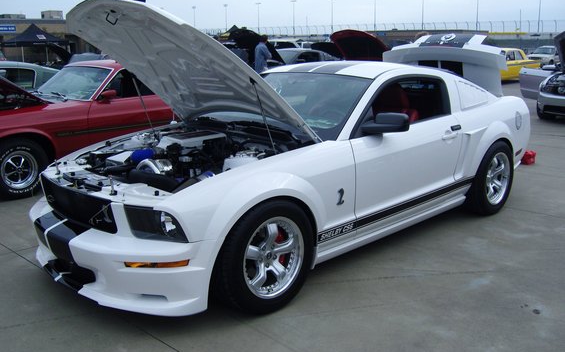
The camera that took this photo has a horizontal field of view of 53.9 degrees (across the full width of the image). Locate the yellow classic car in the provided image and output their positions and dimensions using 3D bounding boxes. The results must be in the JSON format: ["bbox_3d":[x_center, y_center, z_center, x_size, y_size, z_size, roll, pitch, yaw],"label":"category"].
[{"bbox_3d":[8.950,-4.580,23.150,4.650,1.400,1.820,-13,18,-43],"label":"yellow classic car"}]

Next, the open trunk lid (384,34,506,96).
[{"bbox_3d":[1.701,-1.153,5.776,0.330,0.660,1.400,-13,18,-41],"label":"open trunk lid"}]

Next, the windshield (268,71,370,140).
[{"bbox_3d":[-0.028,-0.538,4.182,1.450,0.170,0.870,14,44,45],"label":"windshield"}]

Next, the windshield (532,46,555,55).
[{"bbox_3d":[19.425,-9.218,41.000,1.500,0.780,0.200,12,-25,42],"label":"windshield"}]

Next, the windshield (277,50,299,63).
[{"bbox_3d":[-0.166,-3.624,17.141,1.450,0.170,0.870,13,44,44],"label":"windshield"}]

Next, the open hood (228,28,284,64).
[{"bbox_3d":[-0.758,-3.808,16.493,1.500,0.210,1.400,13,-23,44],"label":"open hood"}]

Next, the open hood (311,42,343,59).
[{"bbox_3d":[1.514,-4.279,18.974,0.450,0.560,1.400,-13,19,-43],"label":"open hood"}]

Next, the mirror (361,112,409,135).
[{"bbox_3d":[0.654,-0.333,3.537,0.160,0.130,0.260,-13,18,-42],"label":"mirror"}]

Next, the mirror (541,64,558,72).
[{"bbox_3d":[5.964,-2.417,12.400,0.270,0.130,0.160,-4,14,-17],"label":"mirror"}]

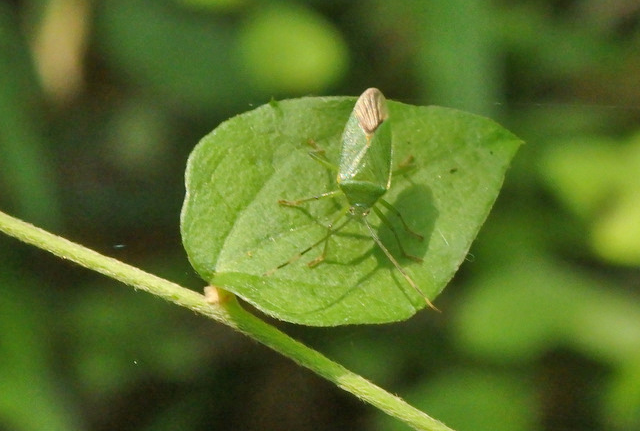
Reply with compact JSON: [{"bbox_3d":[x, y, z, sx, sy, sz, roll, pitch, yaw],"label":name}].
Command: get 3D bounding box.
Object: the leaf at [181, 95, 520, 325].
[{"bbox_3d":[0.004,-0.002,0.441,0.038,0.007,0.031,-24,60,-15],"label":"leaf"}]

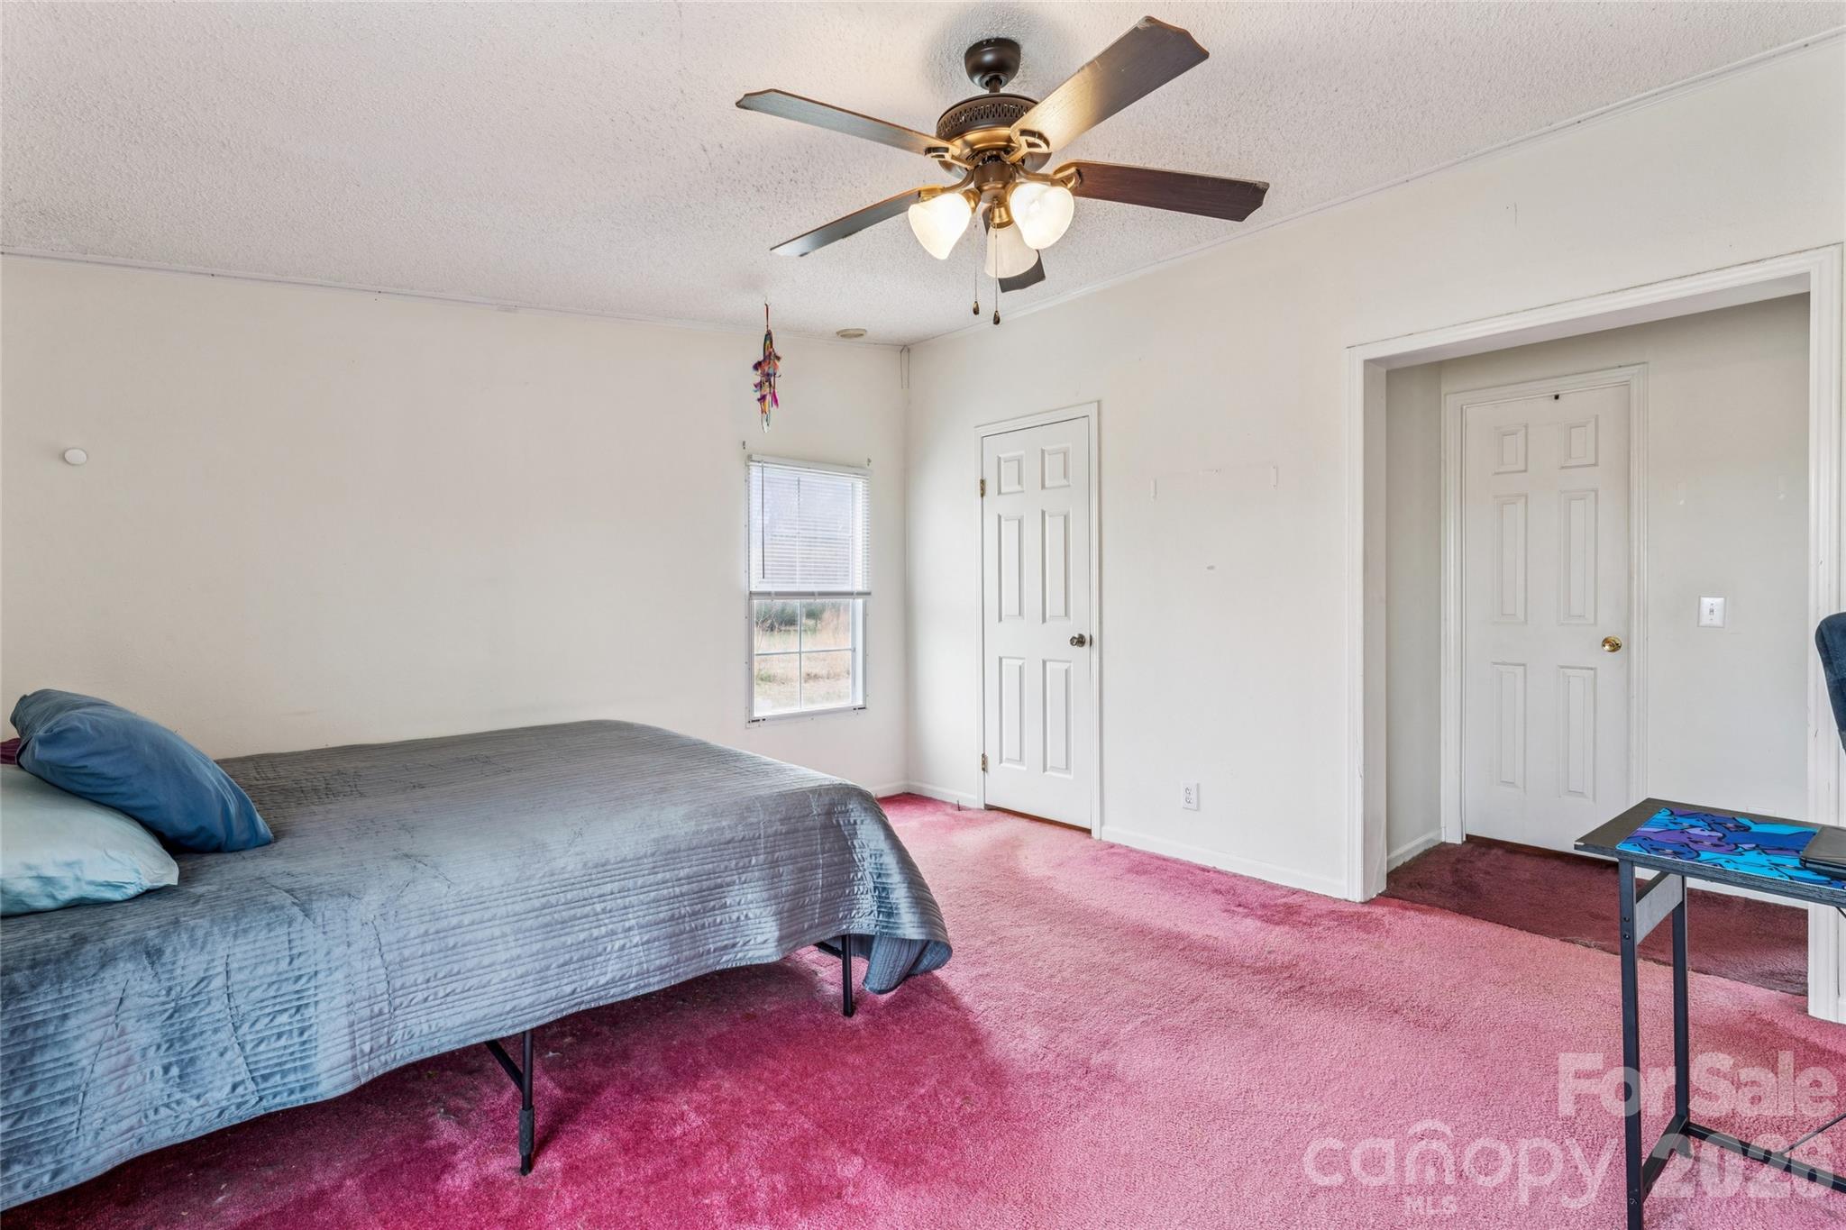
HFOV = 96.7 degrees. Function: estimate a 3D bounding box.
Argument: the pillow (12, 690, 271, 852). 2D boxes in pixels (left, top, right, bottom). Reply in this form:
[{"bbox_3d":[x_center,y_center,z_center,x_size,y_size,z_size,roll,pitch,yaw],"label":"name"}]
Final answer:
[{"bbox_3d":[-1.658,0.329,1.748,0.600,0.170,0.462,0,-43,46],"label":"pillow"}]

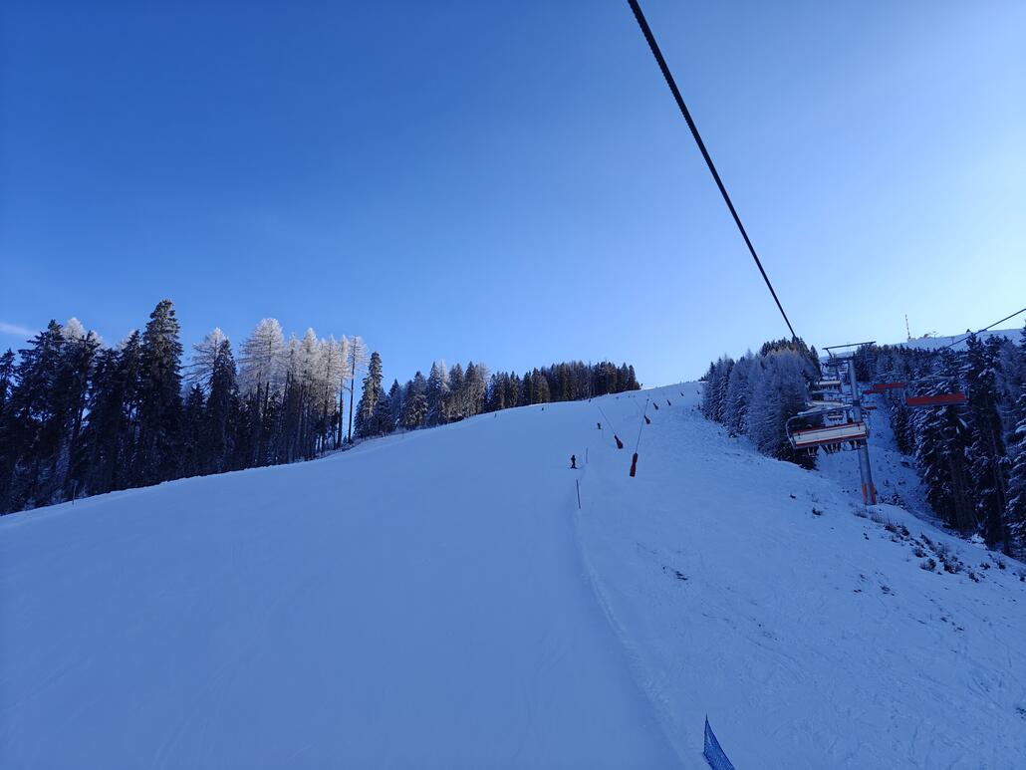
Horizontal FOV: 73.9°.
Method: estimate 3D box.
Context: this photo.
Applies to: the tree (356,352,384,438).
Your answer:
[{"bbox_3d":[-32.830,2.040,155.000,6.000,19.990,6.000,2,-11,-12],"label":"tree"}]

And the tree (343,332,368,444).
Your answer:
[{"bbox_3d":[-33.910,0.580,146.000,5.200,23.190,5.200,2,-11,-13],"label":"tree"}]

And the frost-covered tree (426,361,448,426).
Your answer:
[{"bbox_3d":[-23.380,2.540,212.000,6.400,20.430,6.400,0,-11,-6],"label":"frost-covered tree"}]

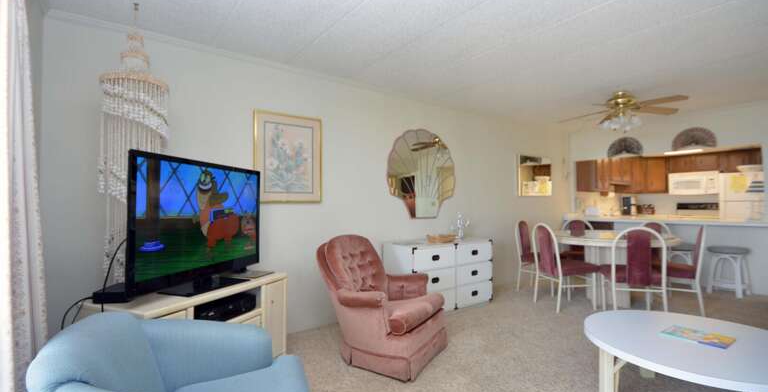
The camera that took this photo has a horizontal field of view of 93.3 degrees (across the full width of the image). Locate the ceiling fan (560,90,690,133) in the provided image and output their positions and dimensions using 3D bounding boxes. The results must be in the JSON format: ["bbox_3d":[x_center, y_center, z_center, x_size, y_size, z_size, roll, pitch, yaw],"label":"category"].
[{"bbox_3d":[2.717,-0.965,4.162,1.350,0.450,1.350,1,-1,-37],"label":"ceiling fan"}]

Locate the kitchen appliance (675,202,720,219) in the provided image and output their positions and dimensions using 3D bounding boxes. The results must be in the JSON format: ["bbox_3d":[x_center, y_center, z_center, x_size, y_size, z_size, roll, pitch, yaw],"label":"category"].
[{"bbox_3d":[5.661,0.734,6.524,0.680,1.180,0.760,1,0,-37],"label":"kitchen appliance"}]

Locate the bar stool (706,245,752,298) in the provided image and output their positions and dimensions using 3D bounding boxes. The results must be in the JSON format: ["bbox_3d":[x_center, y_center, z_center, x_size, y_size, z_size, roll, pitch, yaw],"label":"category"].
[{"bbox_3d":[4.568,1.006,4.793,0.430,0.605,0.430,1,0,-37],"label":"bar stool"}]

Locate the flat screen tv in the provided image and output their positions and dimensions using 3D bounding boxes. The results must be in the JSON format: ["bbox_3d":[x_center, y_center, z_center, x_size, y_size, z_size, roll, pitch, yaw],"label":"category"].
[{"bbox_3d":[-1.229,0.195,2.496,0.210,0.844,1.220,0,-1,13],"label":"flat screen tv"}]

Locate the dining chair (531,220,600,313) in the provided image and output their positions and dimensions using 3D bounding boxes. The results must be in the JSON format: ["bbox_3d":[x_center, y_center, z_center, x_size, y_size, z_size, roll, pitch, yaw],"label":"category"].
[{"bbox_3d":[2.061,0.804,4.187,0.560,0.956,0.440,1,0,-14],"label":"dining chair"}]

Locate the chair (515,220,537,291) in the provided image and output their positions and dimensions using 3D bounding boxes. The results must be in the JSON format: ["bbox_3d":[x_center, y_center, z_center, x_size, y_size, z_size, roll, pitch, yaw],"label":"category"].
[{"bbox_3d":[2.103,0.809,4.875,0.440,0.950,0.560,1,0,-44],"label":"chair"}]

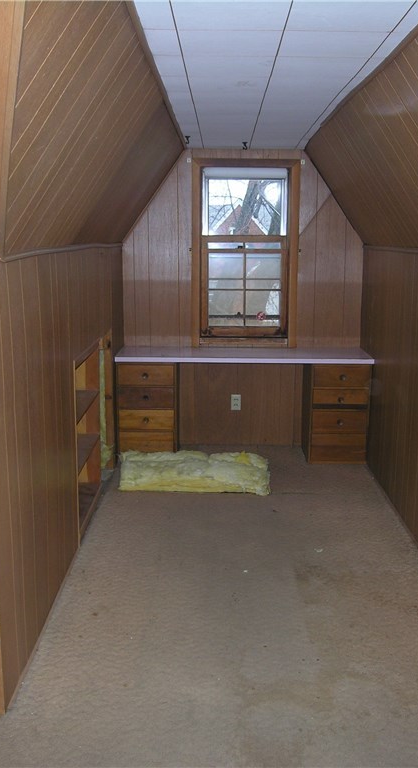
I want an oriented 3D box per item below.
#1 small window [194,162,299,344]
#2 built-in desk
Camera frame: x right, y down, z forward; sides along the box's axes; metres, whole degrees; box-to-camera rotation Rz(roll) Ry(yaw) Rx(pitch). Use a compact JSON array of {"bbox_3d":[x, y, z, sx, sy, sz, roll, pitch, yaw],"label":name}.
[{"bbox_3d":[0.253,-0.890,4.915,0.732,1.263,0.100,0,12,1],"label":"small window"},{"bbox_3d":[0.228,0.144,4.859,1.661,0.724,0.470,0,12,1],"label":"built-in desk"}]

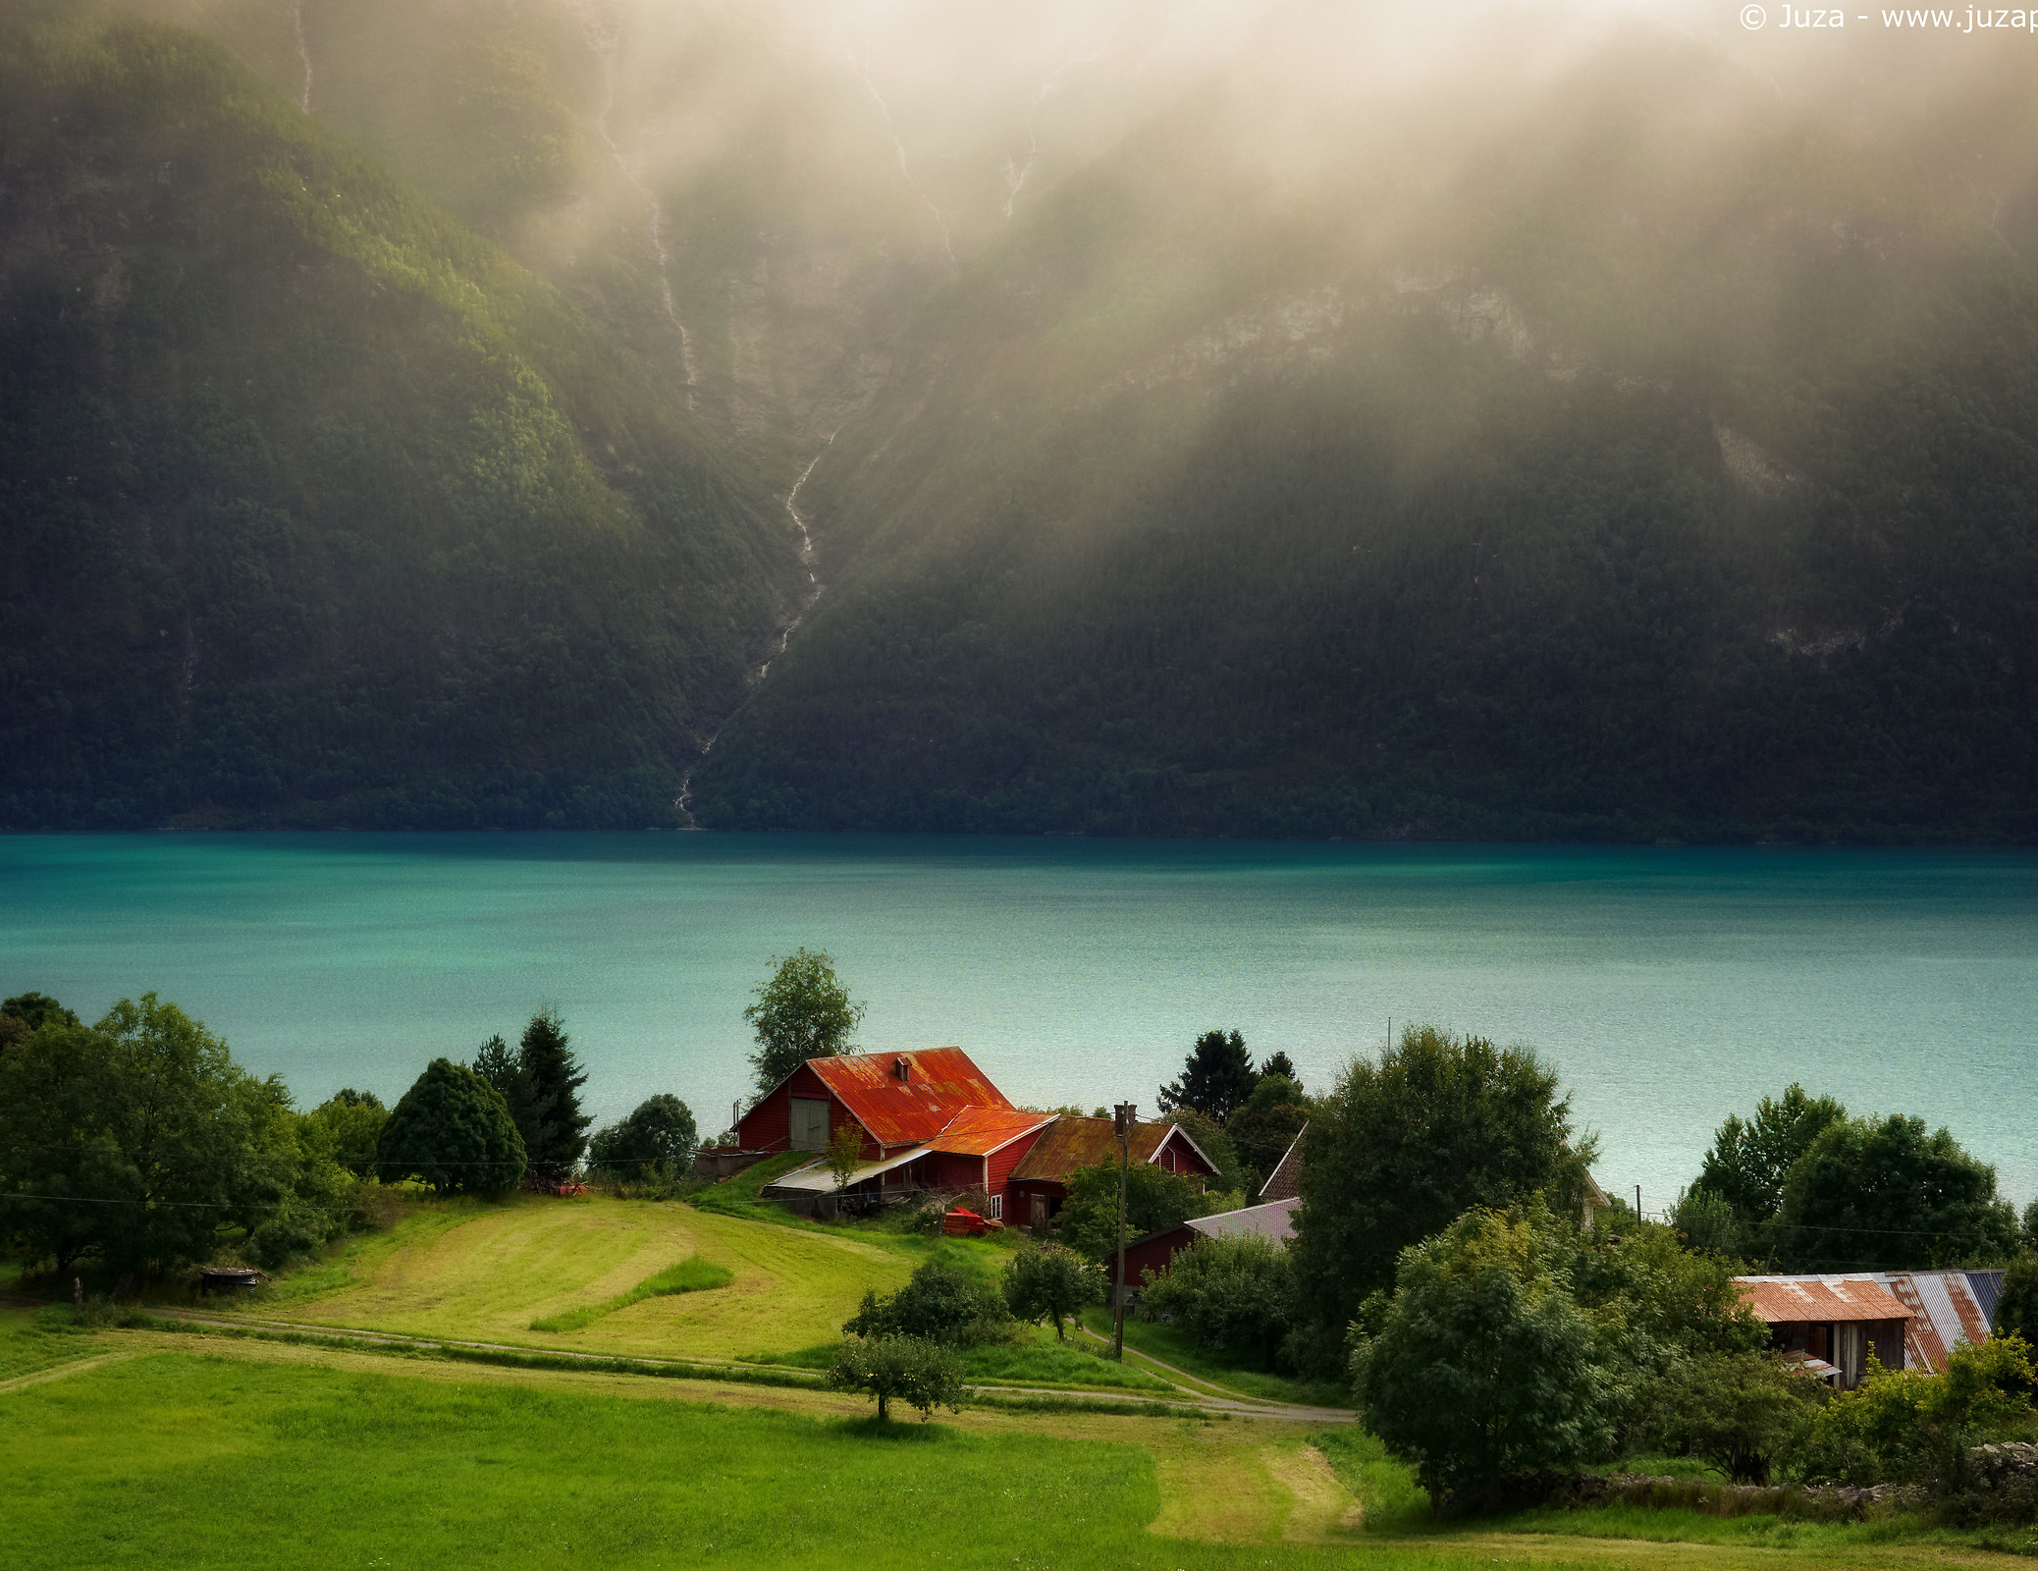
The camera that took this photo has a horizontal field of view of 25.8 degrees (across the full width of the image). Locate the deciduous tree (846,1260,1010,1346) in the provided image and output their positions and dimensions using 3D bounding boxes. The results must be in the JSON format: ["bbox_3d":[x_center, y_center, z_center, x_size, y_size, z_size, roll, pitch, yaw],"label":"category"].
[{"bbox_3d":[-3.405,19.500,168.000,6.185,3.267,4.638,0,2,0],"label":"deciduous tree"}]

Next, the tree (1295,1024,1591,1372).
[{"bbox_3d":[15.288,14.897,160.000,10.788,12.580,10.248,0,2,0],"label":"tree"}]

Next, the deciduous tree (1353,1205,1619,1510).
[{"bbox_3d":[14.668,18.117,141.000,8.282,9.744,7.868,0,2,0],"label":"deciduous tree"}]

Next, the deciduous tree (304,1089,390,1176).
[{"bbox_3d":[-34.281,18.115,228.000,4.904,5.095,4.904,0,2,0],"label":"deciduous tree"}]

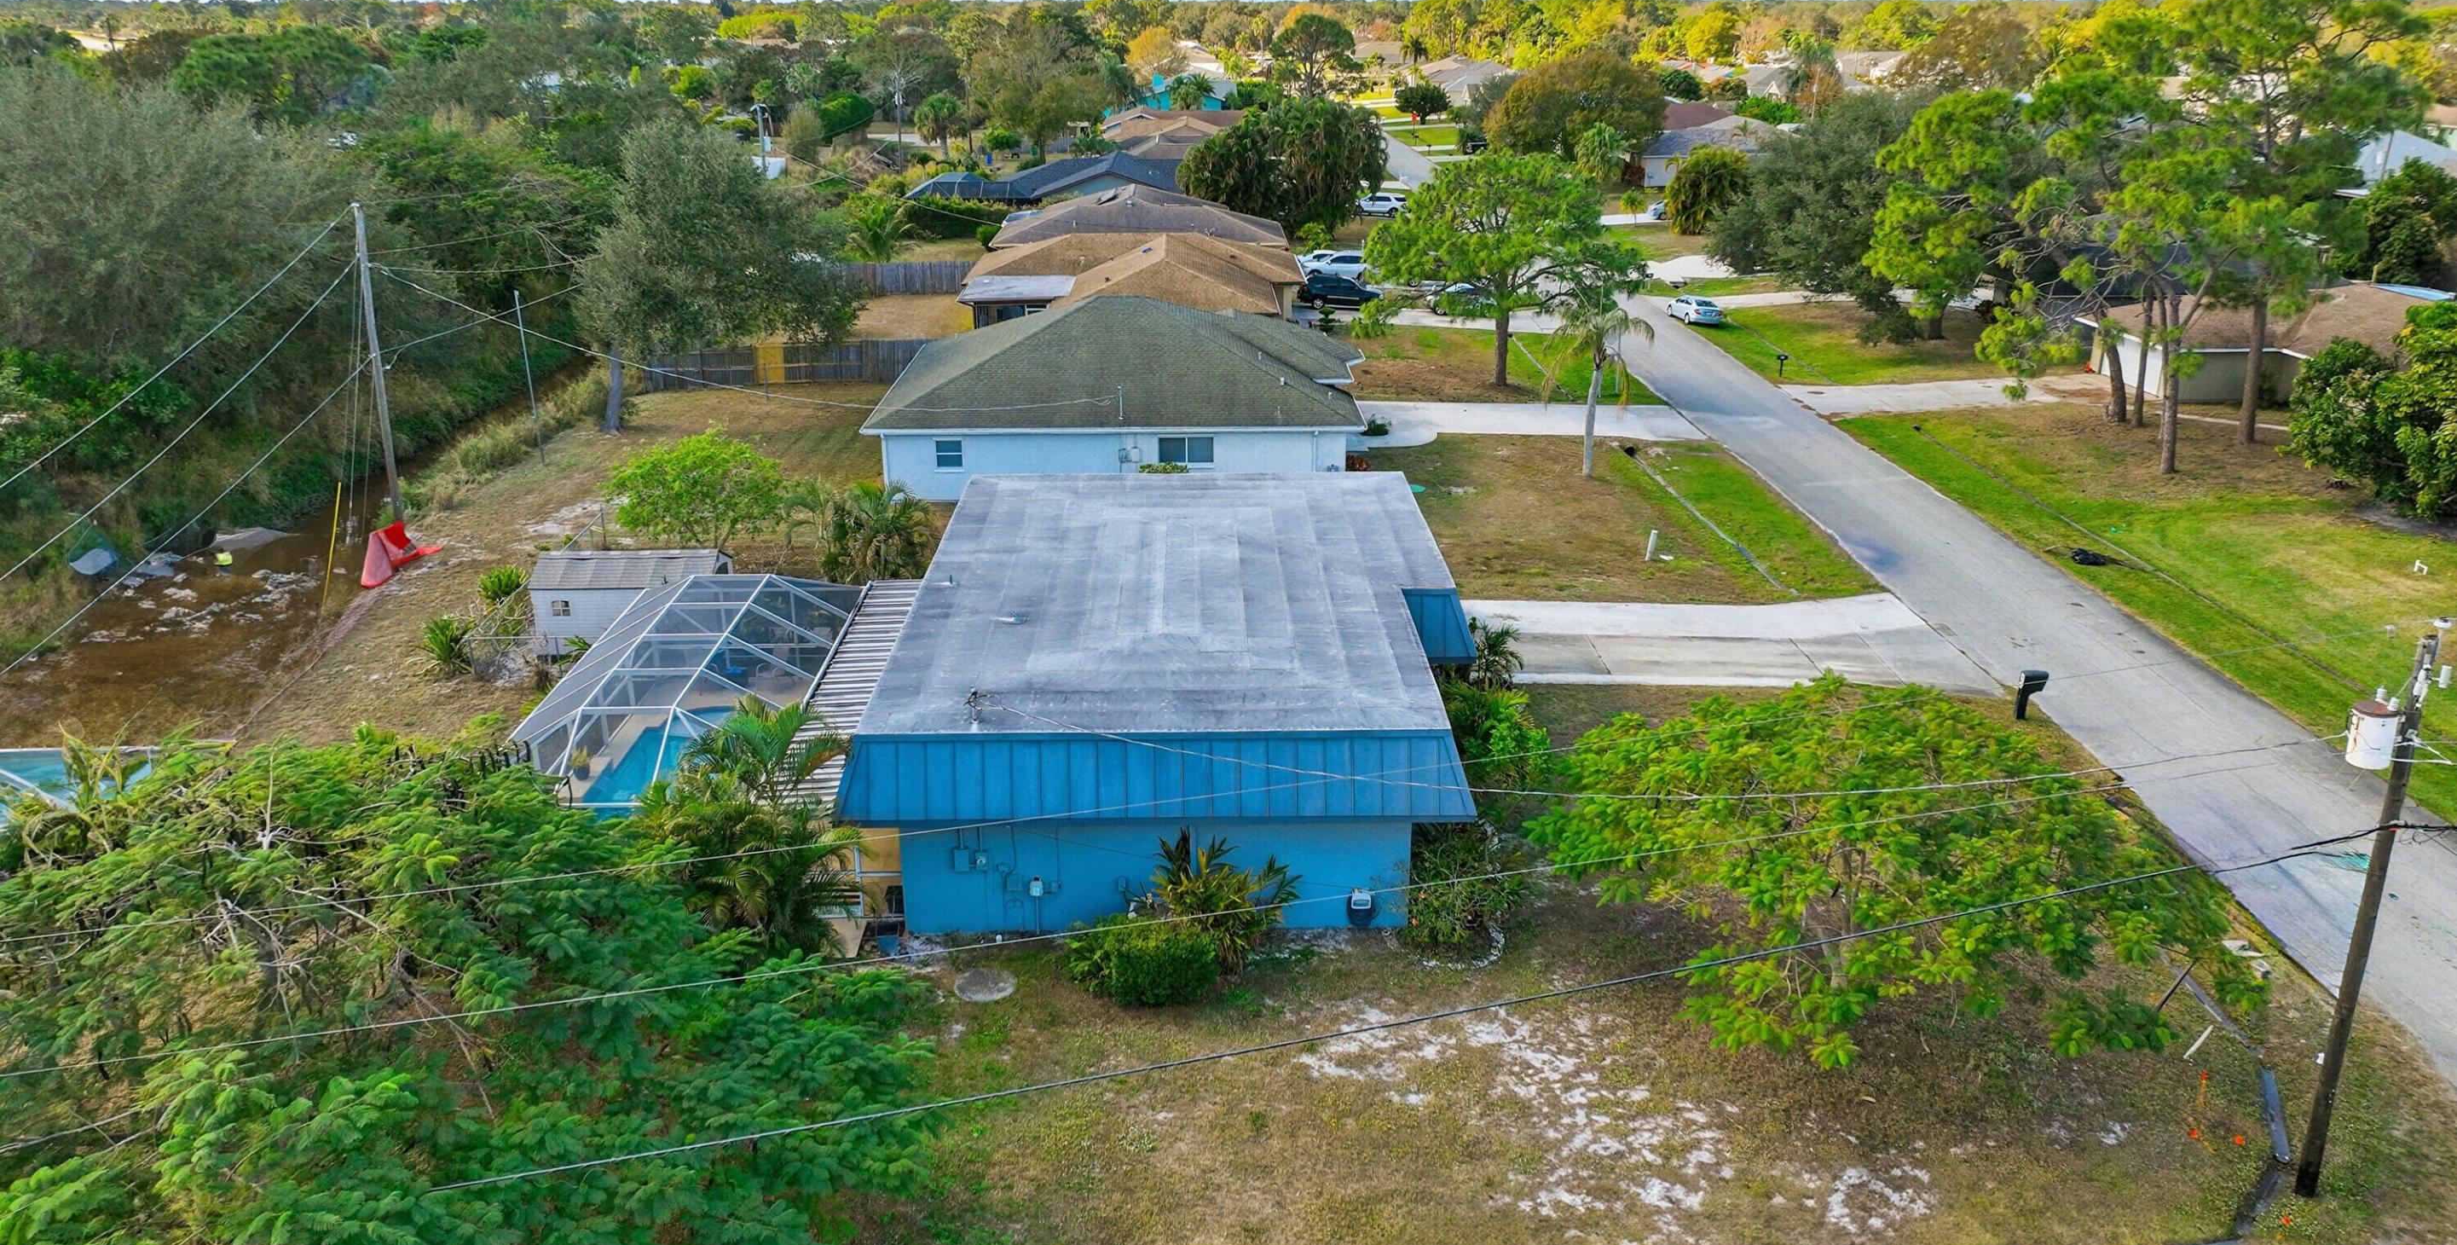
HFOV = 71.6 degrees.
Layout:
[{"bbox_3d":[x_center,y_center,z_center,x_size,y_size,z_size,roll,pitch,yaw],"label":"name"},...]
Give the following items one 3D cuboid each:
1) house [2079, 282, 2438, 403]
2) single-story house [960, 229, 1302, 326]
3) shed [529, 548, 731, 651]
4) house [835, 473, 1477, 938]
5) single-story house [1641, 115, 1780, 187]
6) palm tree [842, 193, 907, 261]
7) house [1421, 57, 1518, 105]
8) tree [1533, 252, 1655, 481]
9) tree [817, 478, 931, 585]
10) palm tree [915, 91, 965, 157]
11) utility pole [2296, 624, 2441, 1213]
[{"bbox_3d":[45.114,-10.660,68.423,15.100,4.900,16.000,0,20,0],"label":"house"},{"bbox_3d":[-4.628,-16.677,85.077,16.900,4.600,19.200,0,20,0],"label":"single-story house"},{"bbox_3d":[-15.534,-0.523,44.686,4.500,2.400,2.400,0,20,0],"label":"shed"},{"bbox_3d":[-0.858,0.962,38.221,12.340,4.260,17.780,0,20,-1],"label":"house"},{"bbox_3d":[44.924,-43.371,155.750,17.600,5.500,16.500,0,20,0],"label":"single-story house"},{"bbox_3d":[-20.413,-22.758,100.820,4.200,5.050,4.200,0,20,0],"label":"palm tree"},{"bbox_3d":[39.933,-82.669,261.125,16.800,5.900,18.500,0,20,0],"label":"house"},{"bbox_3d":[13.242,-9.034,59.962,4.091,8.048,3.923,0,20,0],"label":"tree"},{"bbox_3d":[-10.273,-2.572,49.388,3.321,3.201,2.923,0,20,0],"label":"tree"},{"bbox_3d":[-30.728,-52.424,179.964,4.951,6.833,4.849,0,20,0],"label":"palm tree"},{"bbox_3d":[15.241,4.167,23.007,1.150,8.729,0.650,-2,20,1],"label":"utility pole"}]

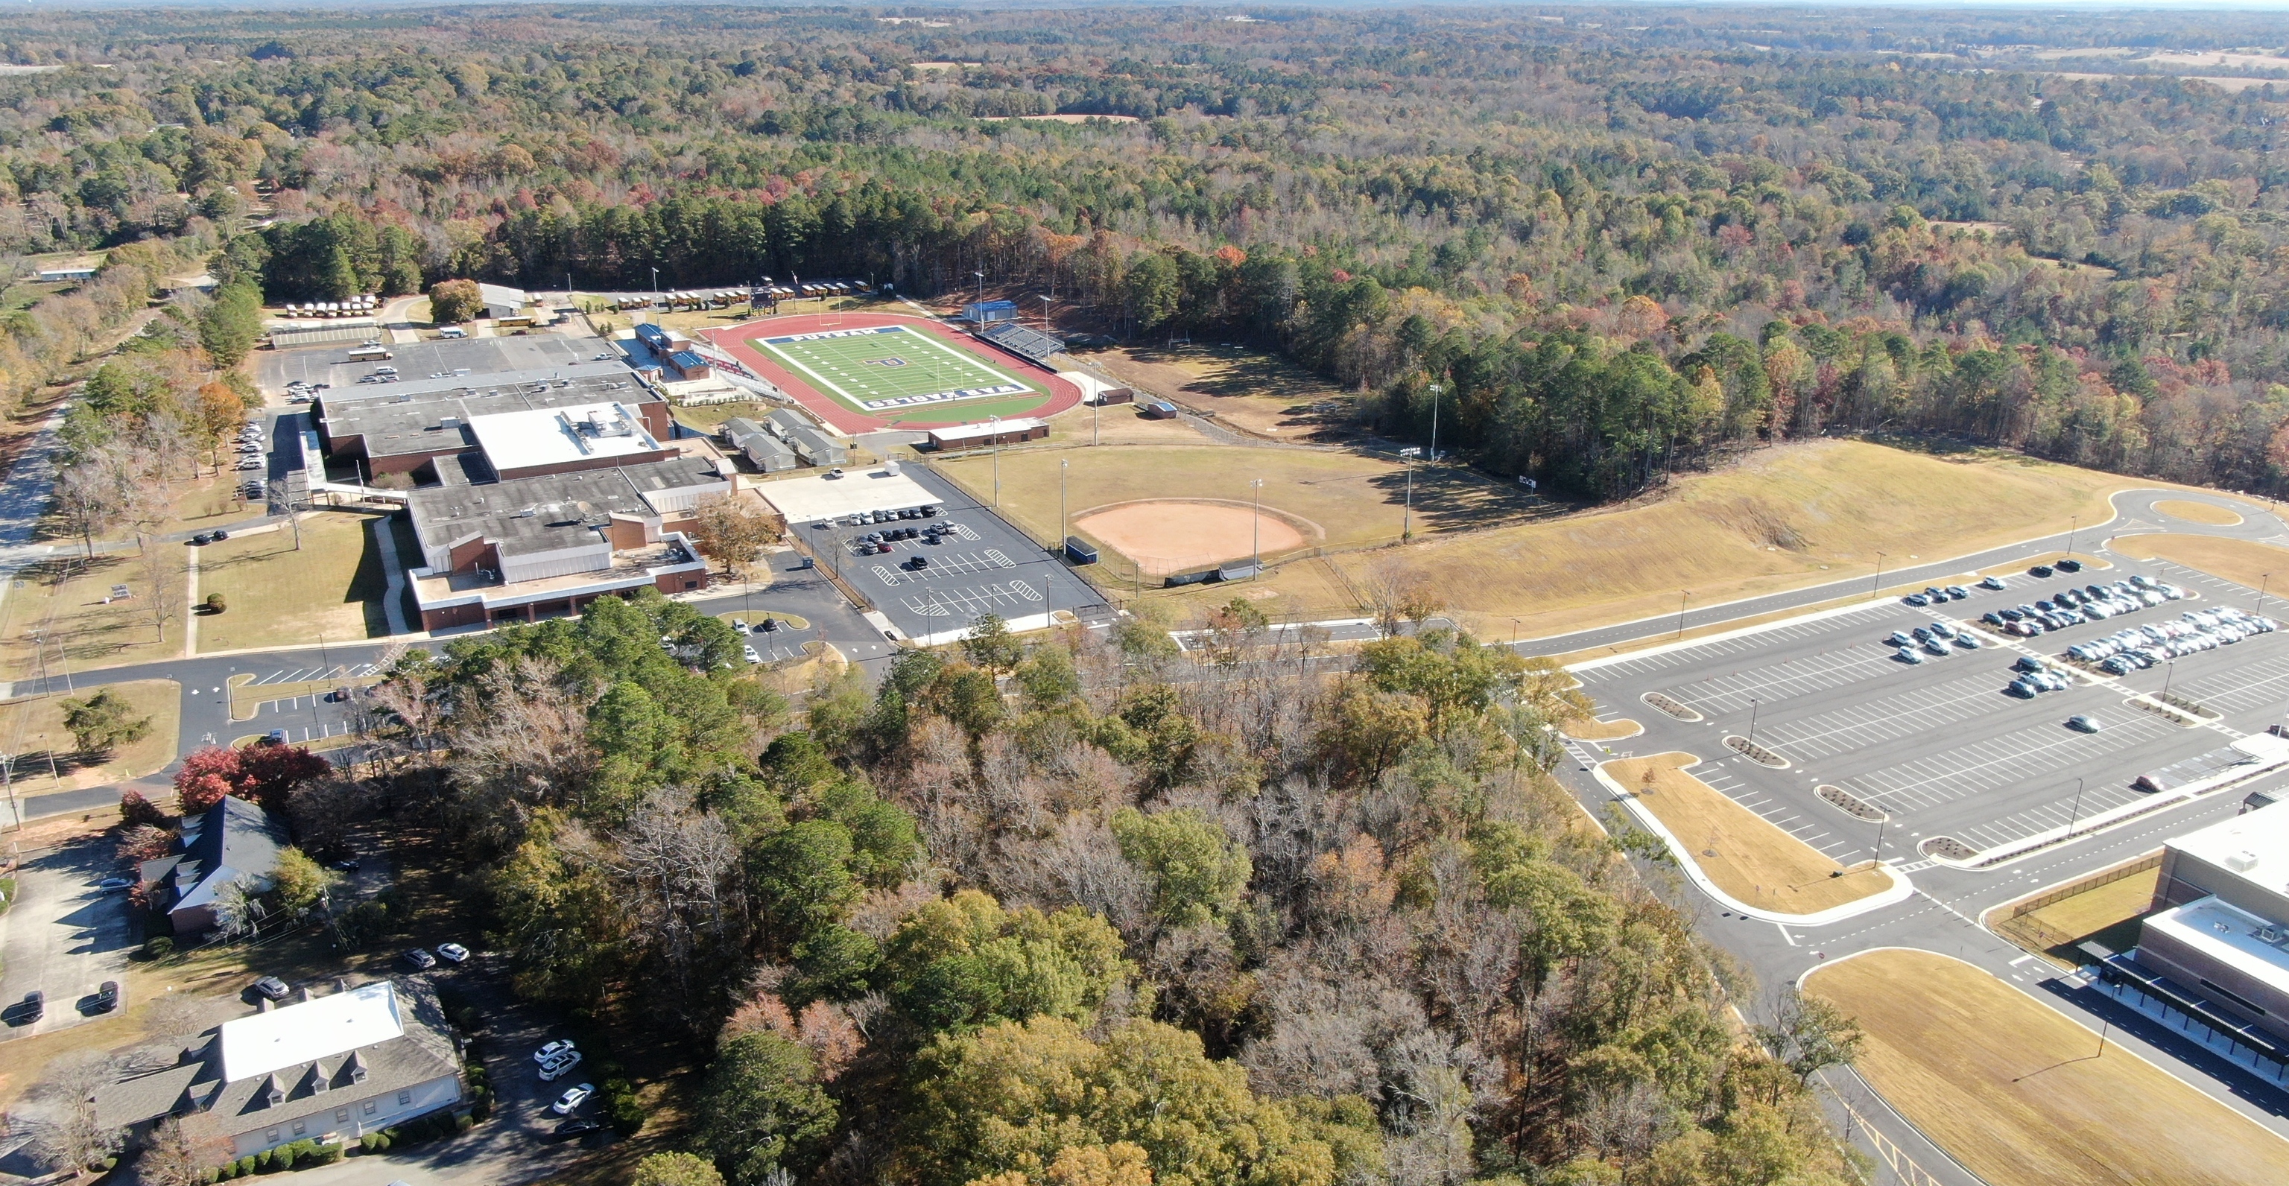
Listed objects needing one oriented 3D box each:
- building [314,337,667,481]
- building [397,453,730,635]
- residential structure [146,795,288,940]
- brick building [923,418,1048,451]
[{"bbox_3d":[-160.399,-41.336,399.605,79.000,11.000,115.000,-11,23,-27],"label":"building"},{"bbox_3d":[-116.165,-13.029,328.336,68.500,10.200,65.000,-11,23,-27],"label":"building"},{"bbox_3d":[-121.153,34.613,207.419,16.800,7.600,23.700,-10,23,-26],"label":"residential structure"},{"bbox_3d":[-40.477,-41.922,420.766,31.000,3.200,10.800,-11,23,-27],"label":"brick building"}]

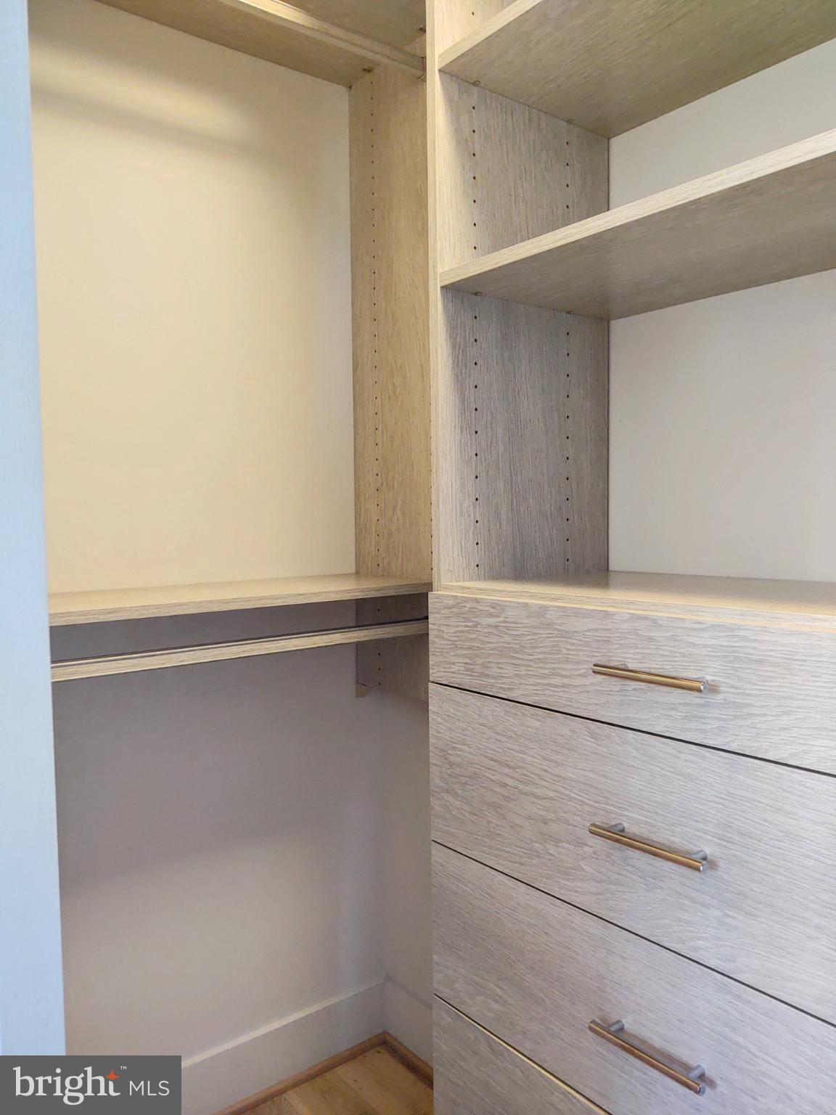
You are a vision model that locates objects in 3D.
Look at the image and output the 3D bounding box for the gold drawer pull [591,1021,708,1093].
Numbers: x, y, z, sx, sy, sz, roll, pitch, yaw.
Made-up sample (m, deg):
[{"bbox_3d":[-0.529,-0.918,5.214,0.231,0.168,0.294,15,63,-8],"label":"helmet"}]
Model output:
[{"bbox_3d":[0.244,0.520,0.914,0.032,0.011,0.138,-3,4,-38],"label":"gold drawer pull"}]

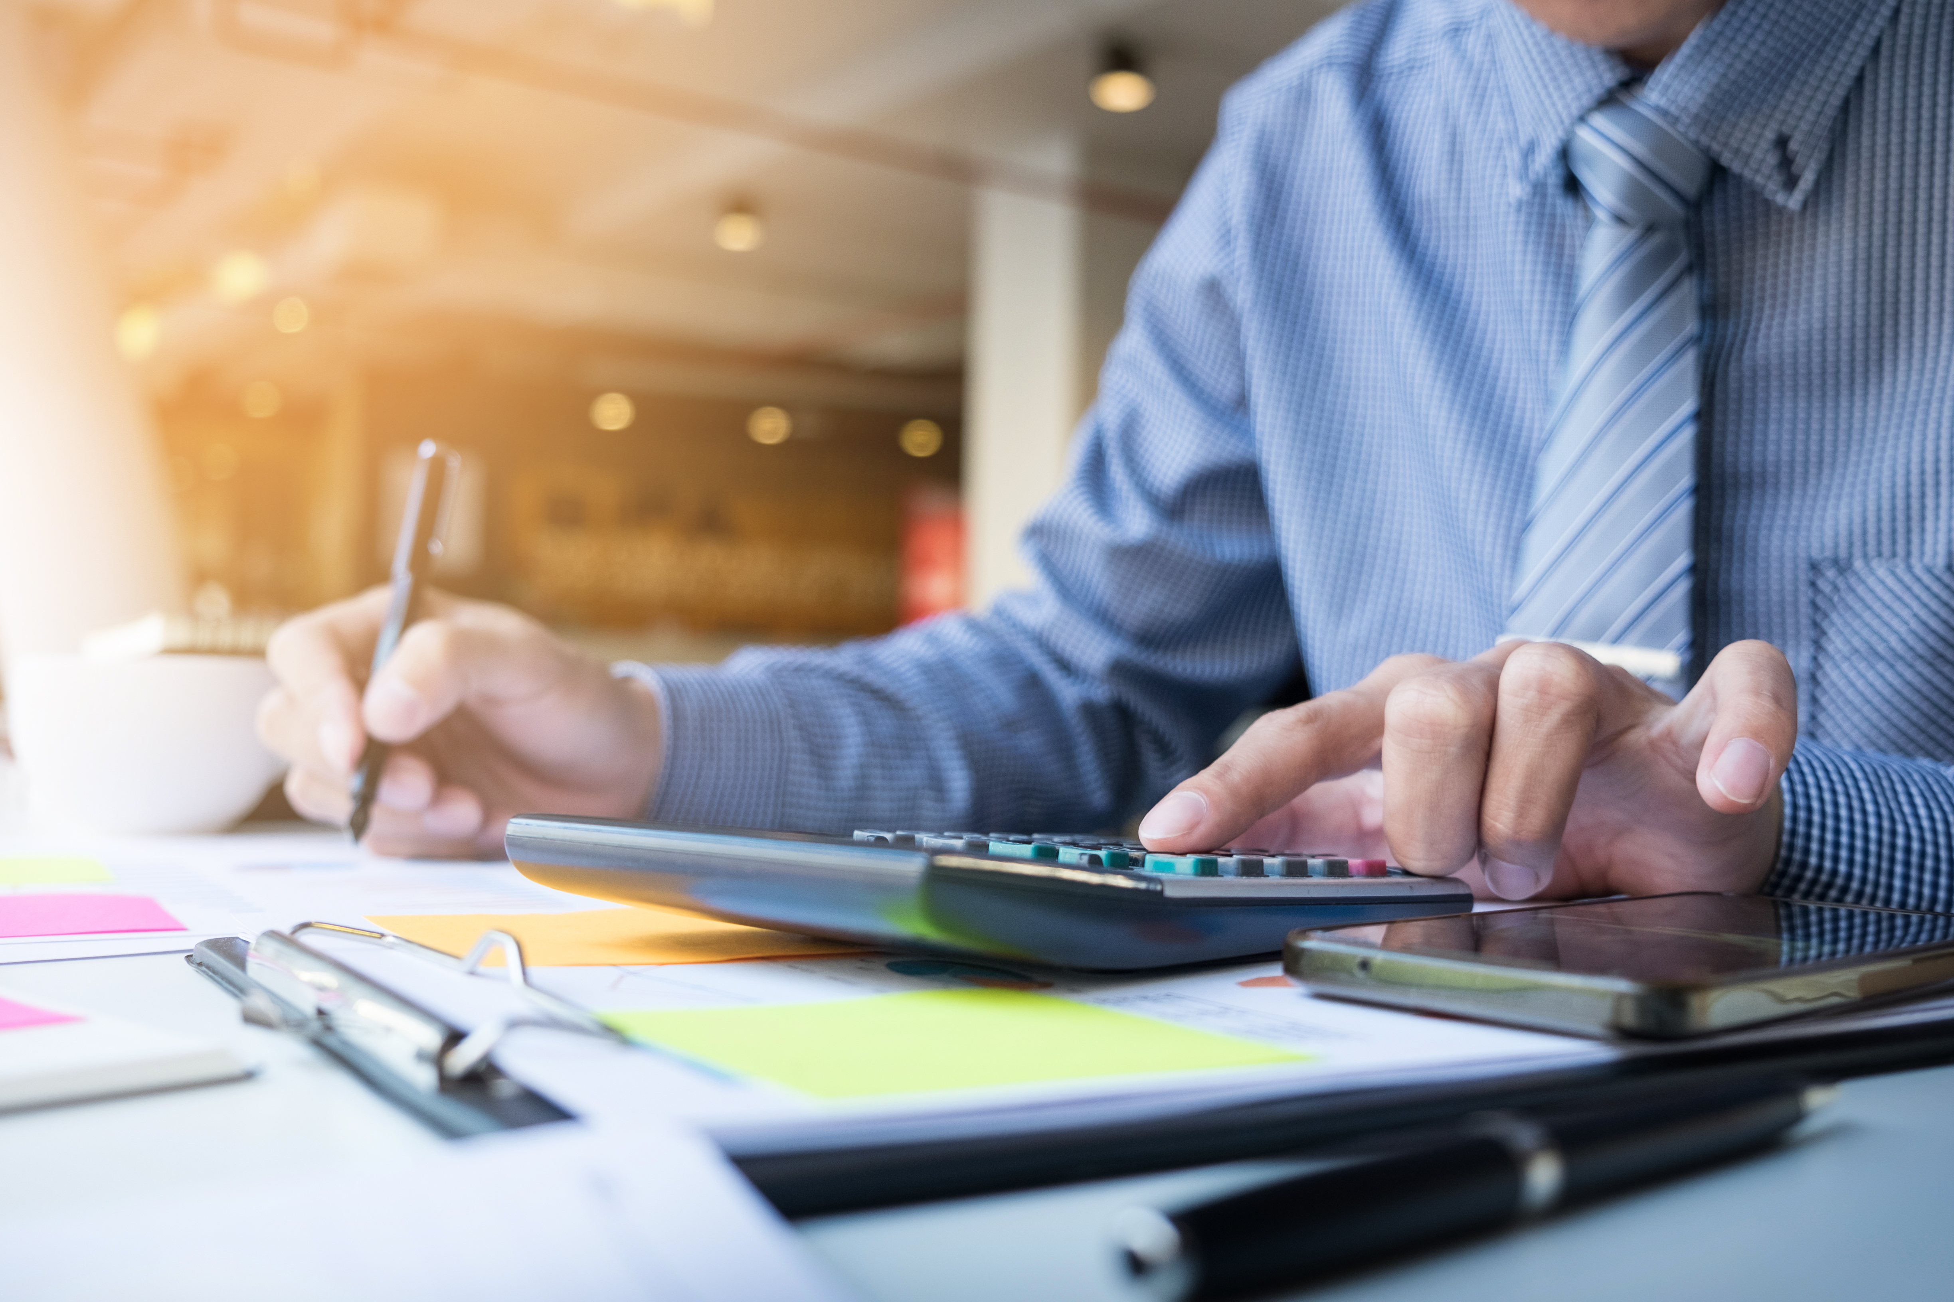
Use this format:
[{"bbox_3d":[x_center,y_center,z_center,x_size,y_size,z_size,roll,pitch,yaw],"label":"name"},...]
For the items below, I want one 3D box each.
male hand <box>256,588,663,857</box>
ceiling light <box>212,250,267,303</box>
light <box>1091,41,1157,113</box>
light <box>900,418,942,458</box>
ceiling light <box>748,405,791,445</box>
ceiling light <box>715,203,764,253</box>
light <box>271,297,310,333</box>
[{"bbox_3d":[-0.164,0.023,0.600,0.127,0.083,0.095,0,-1,-18],"label":"male hand"},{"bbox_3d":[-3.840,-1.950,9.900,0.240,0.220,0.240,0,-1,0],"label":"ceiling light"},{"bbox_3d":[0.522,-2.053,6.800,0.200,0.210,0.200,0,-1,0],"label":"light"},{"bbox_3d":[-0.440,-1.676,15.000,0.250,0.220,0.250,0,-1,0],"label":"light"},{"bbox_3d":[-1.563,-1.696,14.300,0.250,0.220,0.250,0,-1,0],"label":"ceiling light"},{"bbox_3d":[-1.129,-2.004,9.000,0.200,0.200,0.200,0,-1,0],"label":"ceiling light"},{"bbox_3d":[-3.970,-1.945,11.000,0.190,0.180,0.190,0,-1,0],"label":"light"}]

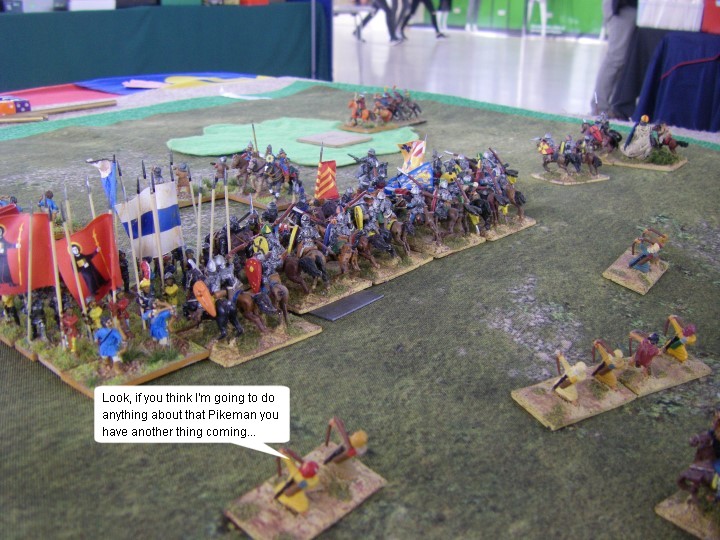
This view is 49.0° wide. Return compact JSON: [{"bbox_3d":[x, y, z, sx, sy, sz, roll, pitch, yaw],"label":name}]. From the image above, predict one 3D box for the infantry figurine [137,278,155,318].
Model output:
[{"bbox_3d":[-0.078,0.012,0.289,0.007,0.018,0.007,-19,30,-41],"label":"infantry figurine"}]

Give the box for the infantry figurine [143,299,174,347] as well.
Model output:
[{"bbox_3d":[-0.067,0.019,0.261,0.007,0.020,0.010,24,32,34],"label":"infantry figurine"}]

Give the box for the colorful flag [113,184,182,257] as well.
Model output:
[{"bbox_3d":[-0.077,-0.018,0.290,0.026,0.026,0.005,-19,30,-41],"label":"colorful flag"}]

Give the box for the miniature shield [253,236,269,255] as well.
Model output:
[{"bbox_3d":[-0.038,-0.009,0.300,0.006,0.008,0.002,22,22,31],"label":"miniature shield"}]

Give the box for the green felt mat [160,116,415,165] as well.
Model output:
[{"bbox_3d":[-0.045,-0.098,0.590,0.180,0.003,0.155,1,22,0],"label":"green felt mat"}]

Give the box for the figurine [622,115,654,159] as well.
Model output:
[{"bbox_3d":[0.181,-0.087,0.512,0.018,0.027,0.015,18,29,25],"label":"figurine"}]

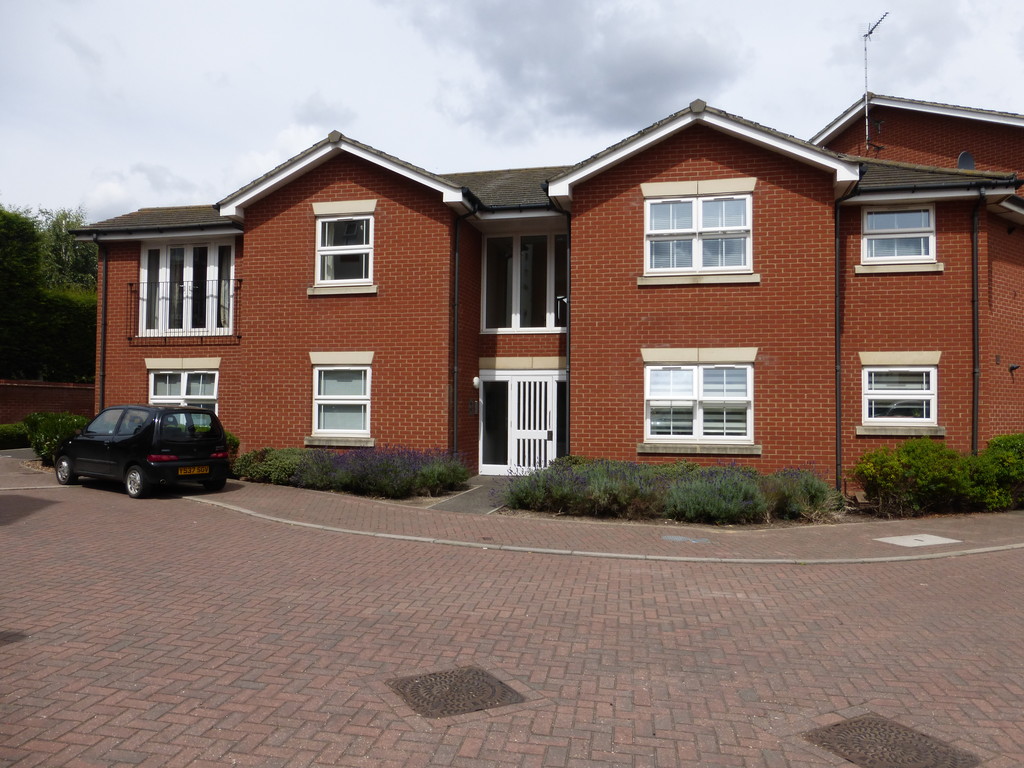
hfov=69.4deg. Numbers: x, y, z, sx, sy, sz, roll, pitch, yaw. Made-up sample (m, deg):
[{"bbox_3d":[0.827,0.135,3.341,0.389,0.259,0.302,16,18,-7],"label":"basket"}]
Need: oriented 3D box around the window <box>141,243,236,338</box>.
[{"bbox_3d":[-6.950,-2.046,15.860,2.291,2.070,0.100,0,-2,13],"label":"window"}]

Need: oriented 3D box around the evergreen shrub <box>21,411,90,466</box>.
[{"bbox_3d":[-10.303,1.238,16.800,1.450,1.280,1.350,0,-2,13],"label":"evergreen shrub"}]

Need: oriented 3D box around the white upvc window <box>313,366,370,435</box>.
[{"bbox_3d":[-3.120,0.315,13.623,1.162,1.298,0.100,0,-2,13],"label":"white upvc window"}]

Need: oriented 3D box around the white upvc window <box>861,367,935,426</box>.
[{"bbox_3d":[6.651,0.210,12.695,1.168,1.011,0.100,0,-2,13],"label":"white upvc window"}]

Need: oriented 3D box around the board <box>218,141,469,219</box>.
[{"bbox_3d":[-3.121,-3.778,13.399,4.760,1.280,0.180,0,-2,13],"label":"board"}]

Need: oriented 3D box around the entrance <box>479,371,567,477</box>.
[{"bbox_3d":[0.294,0.779,14.741,2.000,2.105,0.100,0,-2,13],"label":"entrance"}]

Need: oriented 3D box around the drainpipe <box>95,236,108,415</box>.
[{"bbox_3d":[-8.848,-0.730,15.879,0.120,4.970,0.400,0,-2,13],"label":"drainpipe"}]

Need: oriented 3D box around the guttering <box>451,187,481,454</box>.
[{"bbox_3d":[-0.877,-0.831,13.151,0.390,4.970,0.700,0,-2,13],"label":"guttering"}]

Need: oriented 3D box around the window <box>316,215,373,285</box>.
[{"bbox_3d":[-3.099,-2.461,13.672,1.145,1.271,0.100,0,-2,13],"label":"window"}]

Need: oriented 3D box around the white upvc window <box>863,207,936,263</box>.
[{"bbox_3d":[6.684,-2.574,12.790,1.169,1.019,0.100,0,-2,13],"label":"white upvc window"}]

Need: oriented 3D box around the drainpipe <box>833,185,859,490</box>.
[{"bbox_3d":[5.333,-0.777,11.809,0.340,4.974,0.090,0,-2,13],"label":"drainpipe"}]

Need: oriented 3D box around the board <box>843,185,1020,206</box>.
[{"bbox_3d":[6.894,-3.169,12.288,2.610,0.205,0.080,0,-2,13],"label":"board"}]

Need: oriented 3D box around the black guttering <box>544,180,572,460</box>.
[{"bbox_3d":[0.787,-0.852,12.599,0.420,5.000,0.550,0,-2,13],"label":"black guttering"}]

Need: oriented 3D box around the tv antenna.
[{"bbox_3d":[9.331,-7.725,18.806,0.420,3.225,1.200,1,-2,-3],"label":"tv antenna"}]

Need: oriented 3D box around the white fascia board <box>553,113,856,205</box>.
[{"bbox_3d":[3.023,-3.779,12.073,4.862,1.260,0.200,0,-2,13],"label":"white fascia board"}]

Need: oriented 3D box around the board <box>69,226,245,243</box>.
[{"bbox_3d":[-7.324,-3.204,15.607,4.385,0.230,0.080,0,-2,13],"label":"board"}]

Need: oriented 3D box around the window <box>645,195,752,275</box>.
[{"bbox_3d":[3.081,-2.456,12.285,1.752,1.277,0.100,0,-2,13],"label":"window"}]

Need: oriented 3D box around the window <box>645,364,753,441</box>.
[{"bbox_3d":[3.077,0.330,12.218,1.746,1.300,0.100,0,-2,13],"label":"window"}]

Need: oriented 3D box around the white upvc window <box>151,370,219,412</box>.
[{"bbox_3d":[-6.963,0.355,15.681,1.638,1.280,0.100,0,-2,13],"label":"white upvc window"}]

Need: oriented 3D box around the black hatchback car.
[{"bbox_3d":[-6.390,1.066,12.627,3.330,1.430,1.510,1,-1,34],"label":"black hatchback car"}]

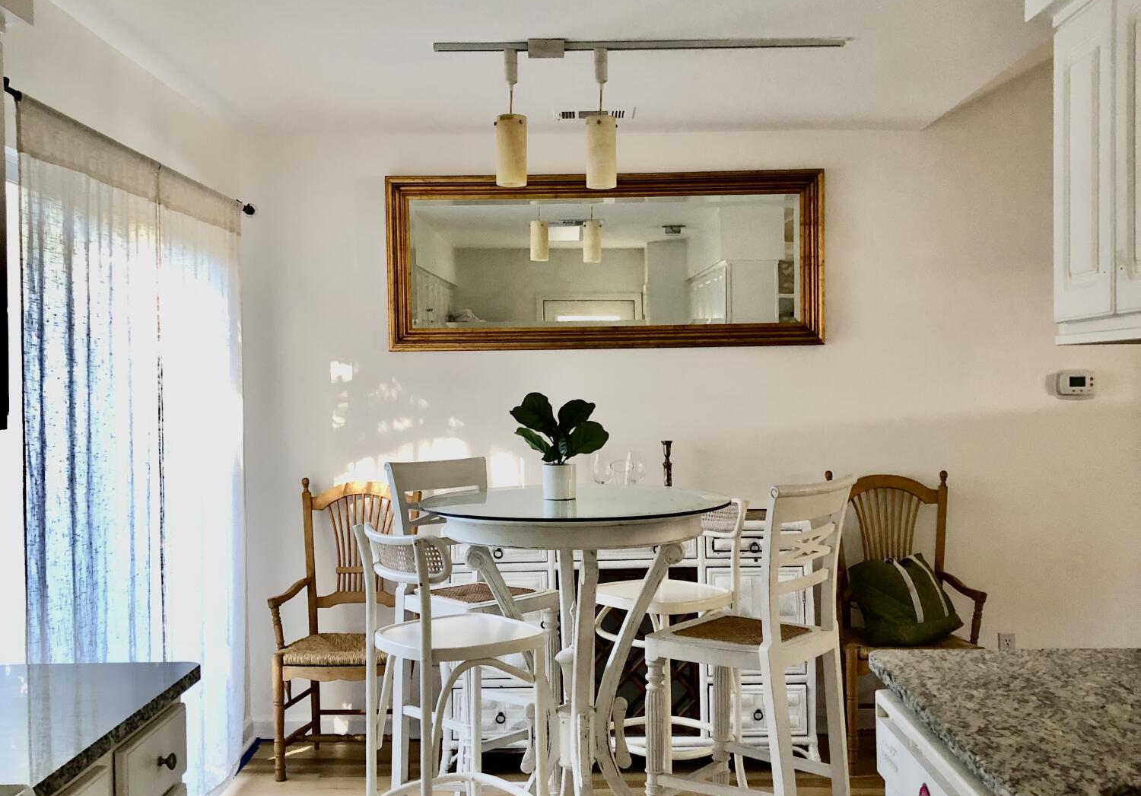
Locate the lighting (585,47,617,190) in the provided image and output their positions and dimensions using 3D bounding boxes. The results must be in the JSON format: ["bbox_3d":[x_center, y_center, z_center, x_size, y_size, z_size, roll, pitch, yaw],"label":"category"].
[{"bbox_3d":[0.091,-0.818,3.602,0.093,0.410,0.093,-1,1,1],"label":"lighting"}]

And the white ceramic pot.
[{"bbox_3d":[-0.025,0.243,3.615,0.097,0.102,0.097,-1,1,1],"label":"white ceramic pot"}]

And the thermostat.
[{"bbox_3d":[2.026,-0.056,4.936,0.142,0.115,0.035,-1,1,1],"label":"thermostat"}]

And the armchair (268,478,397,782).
[{"bbox_3d":[-0.811,0.853,4.697,0.545,1.060,0.510,-1,1,1],"label":"armchair"}]

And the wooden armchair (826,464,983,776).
[{"bbox_3d":[1.262,0.825,4.682,0.540,1.055,0.510,-1,1,1],"label":"wooden armchair"}]

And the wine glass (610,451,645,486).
[{"bbox_3d":[0.241,0.332,4.704,0.090,0.240,0.090,-1,1,1],"label":"wine glass"}]

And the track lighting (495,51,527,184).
[{"bbox_3d":[-0.174,-0.822,3.604,0.093,0.405,0.093,-1,1,1],"label":"track lighting"}]

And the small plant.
[{"bbox_3d":[-0.027,0.086,3.612,0.285,0.220,0.250,-1,1,1],"label":"small plant"}]

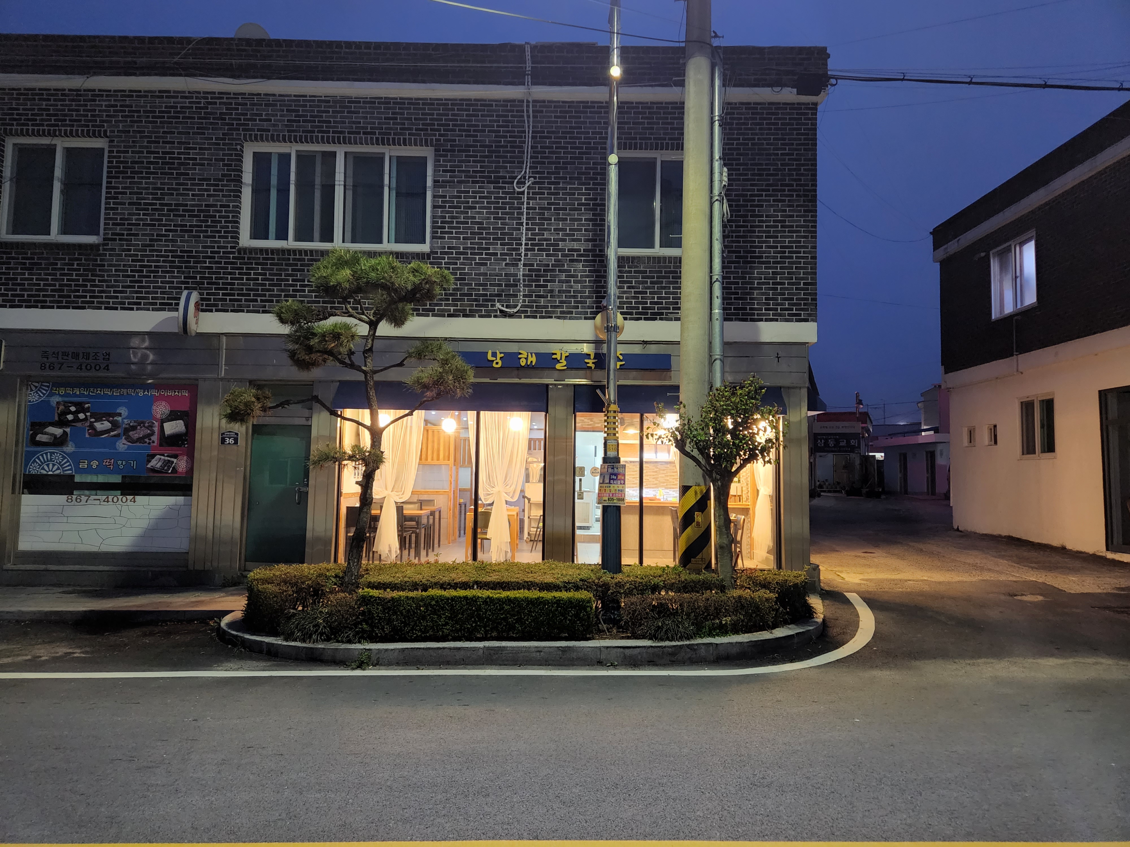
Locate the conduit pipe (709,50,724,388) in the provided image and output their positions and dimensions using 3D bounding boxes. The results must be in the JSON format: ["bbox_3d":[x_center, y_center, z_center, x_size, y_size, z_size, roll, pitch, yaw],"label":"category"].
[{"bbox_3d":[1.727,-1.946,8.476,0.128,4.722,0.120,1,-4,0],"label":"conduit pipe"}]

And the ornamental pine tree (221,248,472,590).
[{"bbox_3d":[-2.160,0.106,7.407,2.480,3.712,1.900,1,-4,0],"label":"ornamental pine tree"}]

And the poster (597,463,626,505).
[{"bbox_3d":[0.479,0.623,7.656,0.293,0.426,0.030,1,-4,0],"label":"poster"}]

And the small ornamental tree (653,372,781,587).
[{"bbox_3d":[1.502,0.781,7.366,1.275,2.483,1.200,1,-4,0],"label":"small ornamental tree"}]

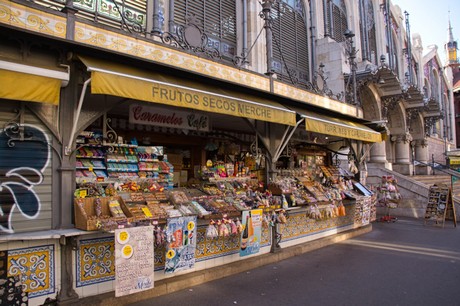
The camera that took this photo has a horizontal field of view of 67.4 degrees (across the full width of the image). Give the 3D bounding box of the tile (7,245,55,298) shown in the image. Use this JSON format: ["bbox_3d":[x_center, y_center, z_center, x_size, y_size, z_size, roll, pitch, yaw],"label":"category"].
[{"bbox_3d":[-2.100,1.265,3.654,0.480,0.520,0.040,3,-6,-45],"label":"tile"}]

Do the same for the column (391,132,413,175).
[{"bbox_3d":[8.234,0.060,16.455,0.770,1.970,0.770,3,-6,-45],"label":"column"}]

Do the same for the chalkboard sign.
[{"bbox_3d":[6.363,1.594,10.405,0.450,1.250,0.680,0,-4,-12],"label":"chalkboard sign"}]

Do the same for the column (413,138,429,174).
[{"bbox_3d":[10.157,0.233,18.264,0.770,1.970,0.770,3,-6,-45],"label":"column"}]

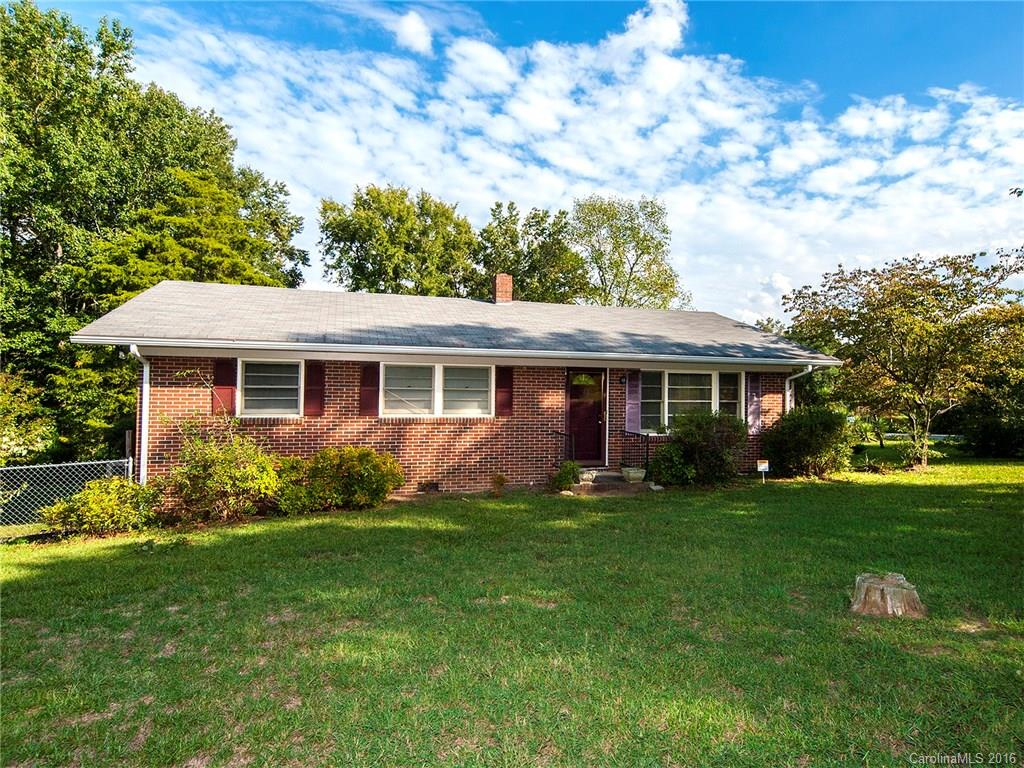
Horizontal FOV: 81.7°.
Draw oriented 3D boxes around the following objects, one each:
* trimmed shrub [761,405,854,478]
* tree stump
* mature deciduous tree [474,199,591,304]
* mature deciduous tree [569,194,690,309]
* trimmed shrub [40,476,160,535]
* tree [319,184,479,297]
[{"bbox_3d":[6.668,1.251,13.350,1.850,1.590,1.600,1,-1,-16],"label":"trimmed shrub"},{"bbox_3d":[3.029,1.669,4.760,0.540,0.230,0.530,1,-1,0],"label":"tree stump"},{"bbox_3d":[0.989,-3.288,30.000,5.781,11.736,6.000,1,-1,0],"label":"mature deciduous tree"},{"bbox_3d":[5.561,-3.177,28.000,5.774,11.537,6.000,1,-1,0],"label":"mature deciduous tree"},{"bbox_3d":[-6.624,1.879,9.500,1.650,0.820,1.250,1,-1,-16],"label":"trimmed shrub"},{"bbox_3d":[-5.564,-3.608,29.000,7.843,12.196,7.500,1,-1,0],"label":"tree"}]

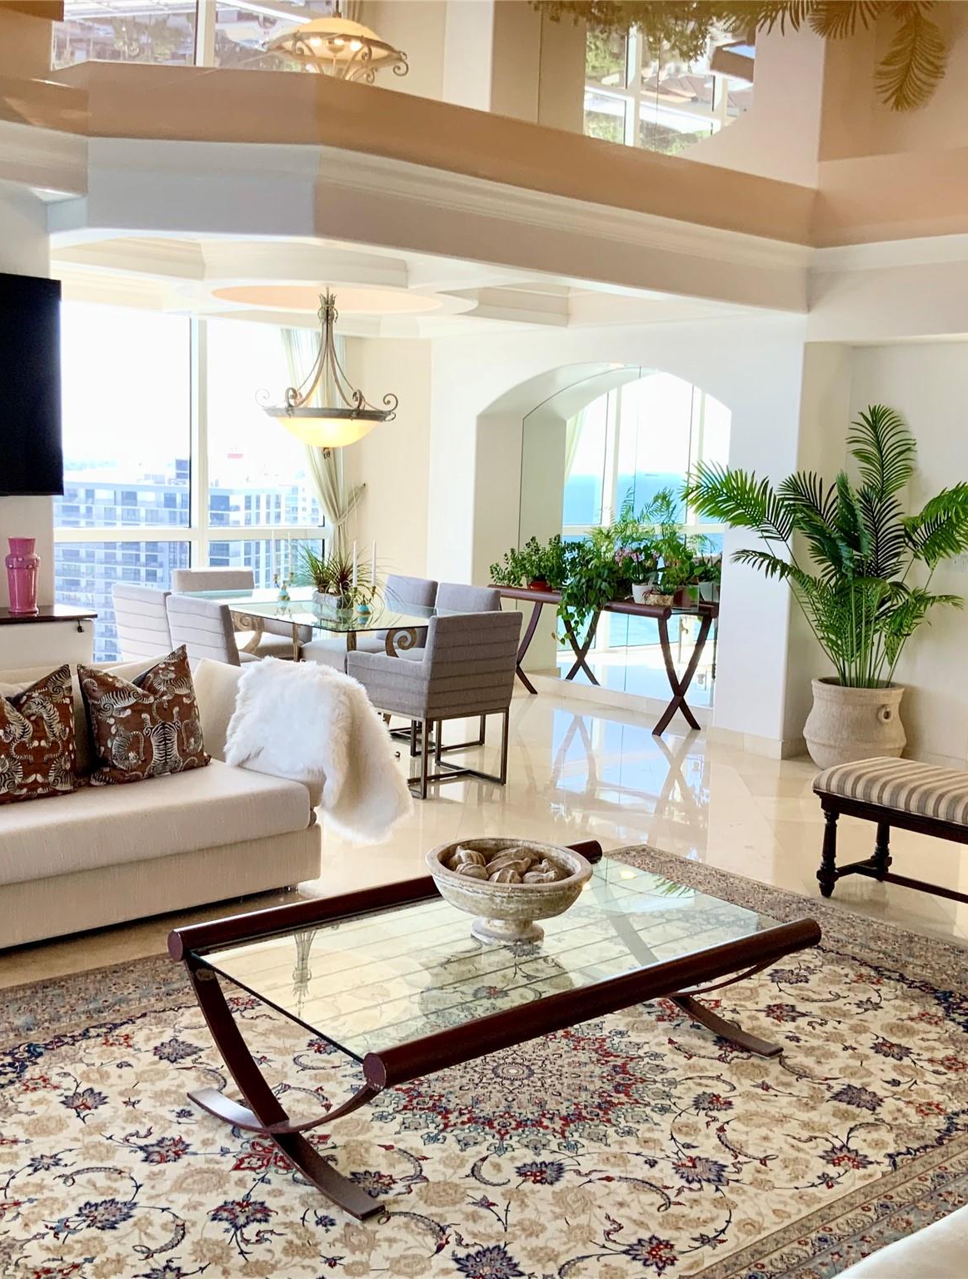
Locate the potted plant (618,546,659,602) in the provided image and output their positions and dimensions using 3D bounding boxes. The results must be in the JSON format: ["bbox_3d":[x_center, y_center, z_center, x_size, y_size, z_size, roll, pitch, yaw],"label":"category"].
[{"bbox_3d":[0.945,-0.380,8.696,0.228,0.320,0.251,-4,9,-40],"label":"potted plant"}]

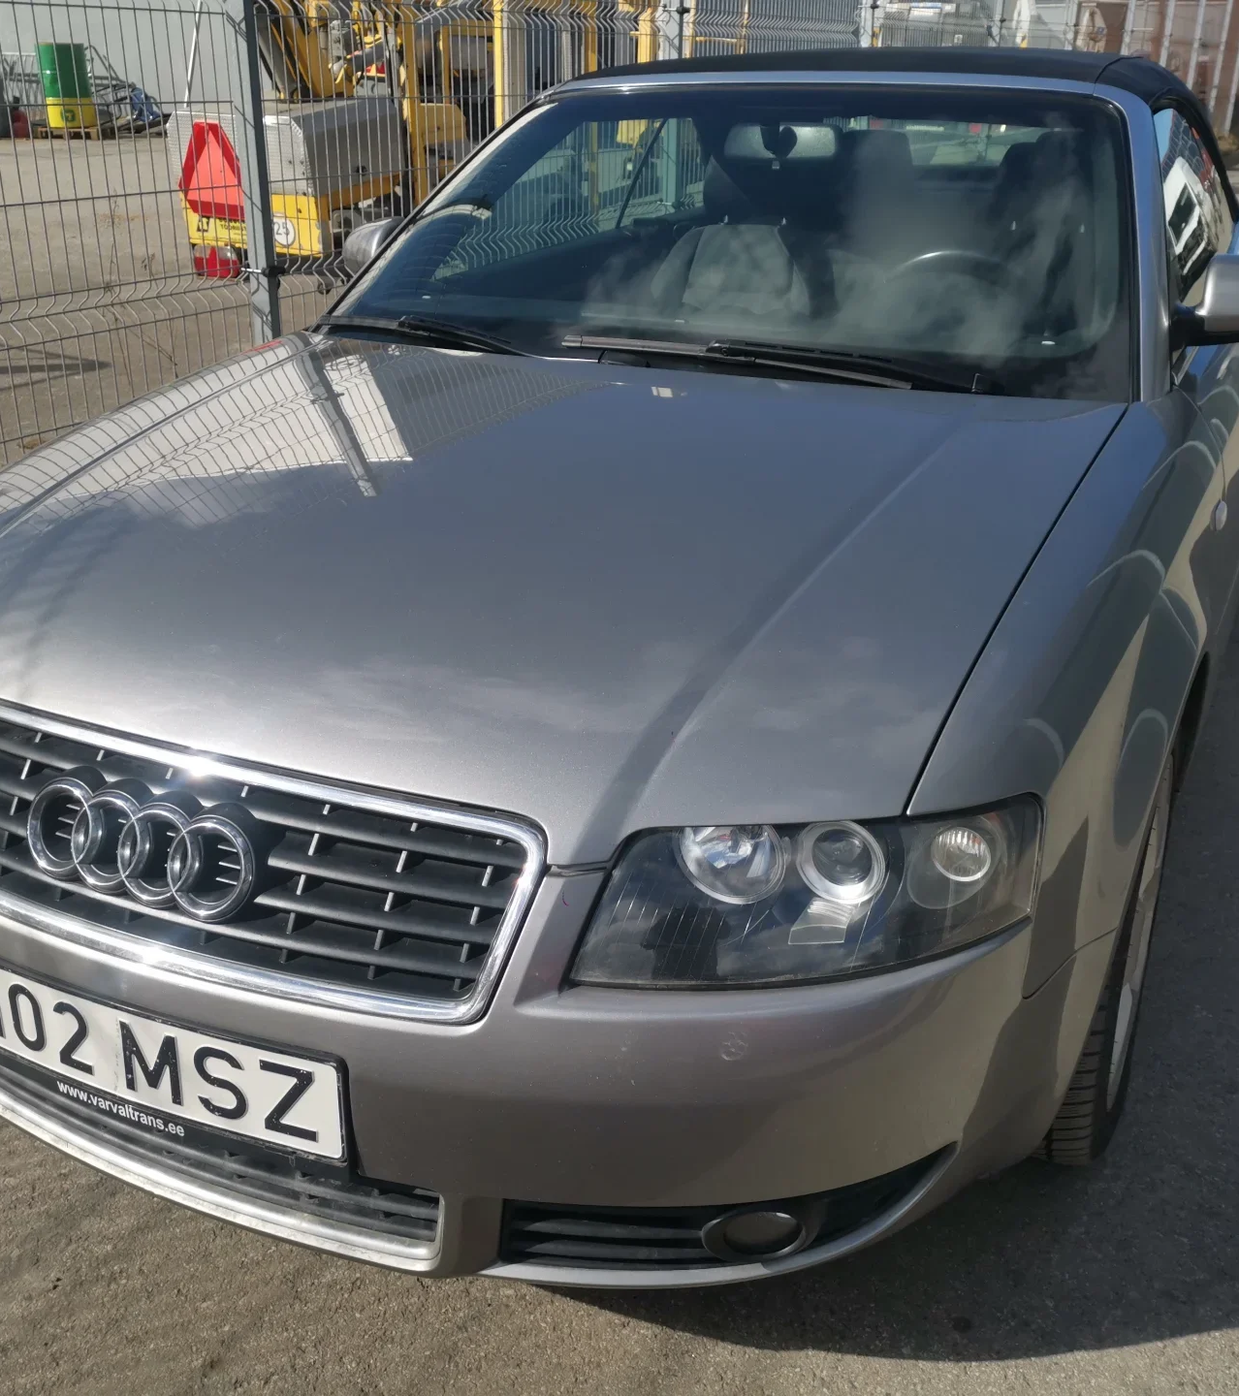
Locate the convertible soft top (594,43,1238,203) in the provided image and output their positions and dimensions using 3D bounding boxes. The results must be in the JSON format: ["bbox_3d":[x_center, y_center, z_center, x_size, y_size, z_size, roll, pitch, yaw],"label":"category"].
[{"bbox_3d":[0.735,-1.333,3.534,1.400,0.450,1.780,11,25,23],"label":"convertible soft top"}]

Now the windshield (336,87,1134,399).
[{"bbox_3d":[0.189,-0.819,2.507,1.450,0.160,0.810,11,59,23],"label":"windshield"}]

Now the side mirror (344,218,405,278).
[{"bbox_3d":[-0.499,-0.928,3.046,0.250,0.152,0.155,11,25,23],"label":"side mirror"}]

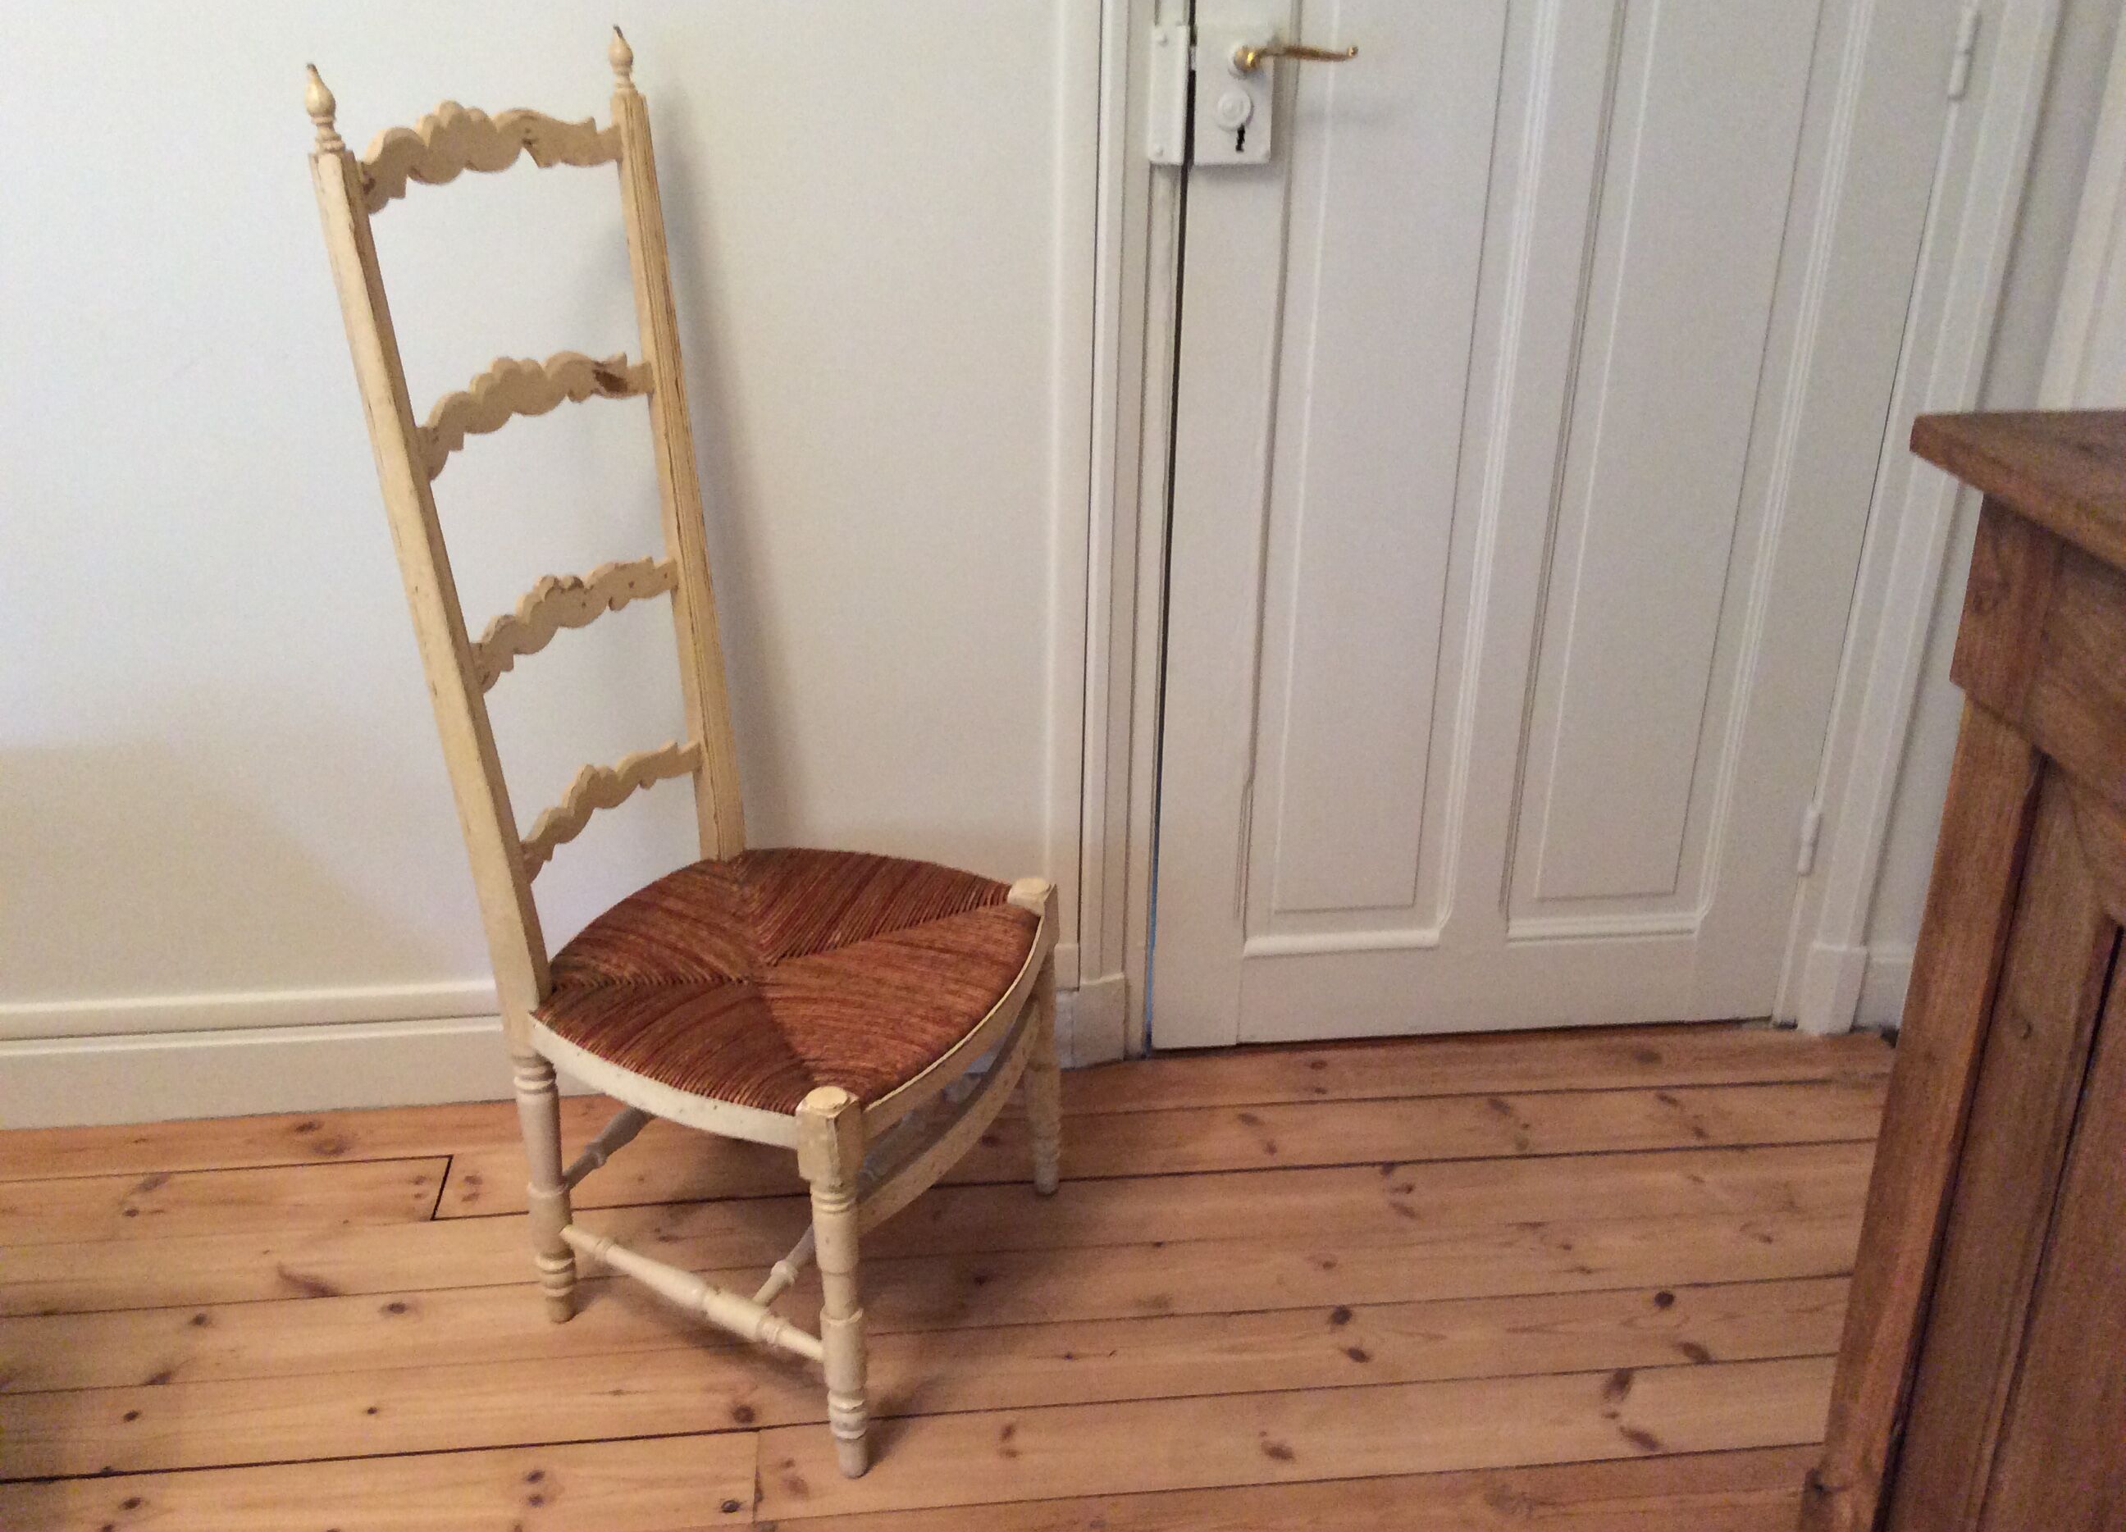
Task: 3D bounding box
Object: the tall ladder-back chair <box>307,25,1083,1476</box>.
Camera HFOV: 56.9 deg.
[{"bbox_3d":[-0.269,-0.021,1.682,0.449,1.110,0.453,11,26,20],"label":"tall ladder-back chair"}]

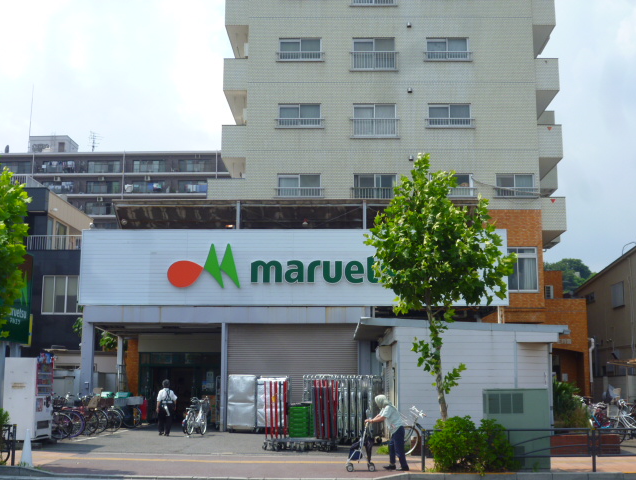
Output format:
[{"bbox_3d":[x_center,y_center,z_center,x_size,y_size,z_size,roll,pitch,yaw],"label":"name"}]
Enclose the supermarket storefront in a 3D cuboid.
[{"bbox_3d":[-0.681,3.086,29.076,13.470,6.320,4.000,0,-9,2],"label":"supermarket storefront"}]

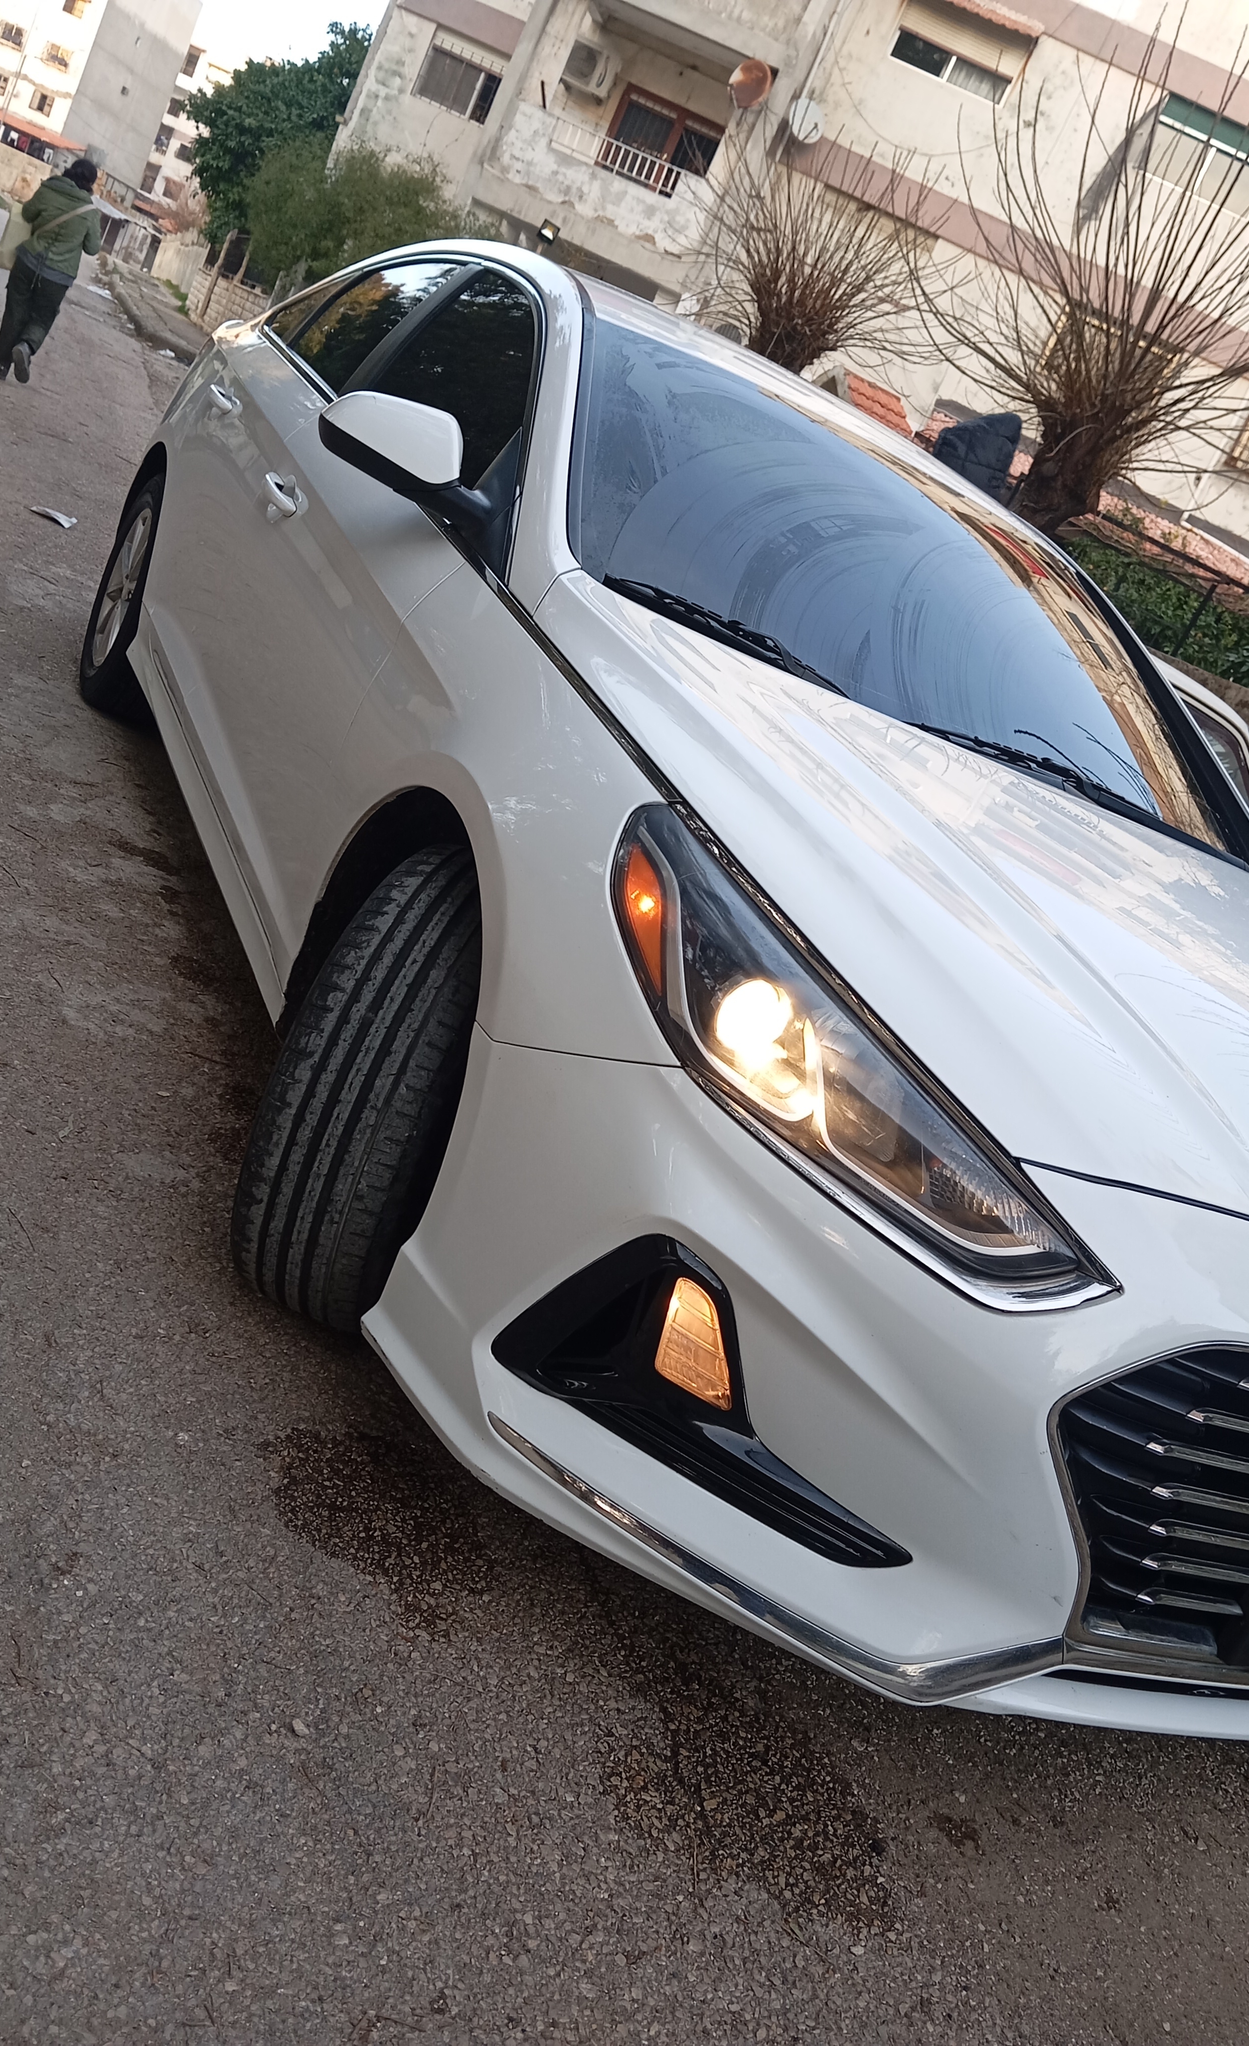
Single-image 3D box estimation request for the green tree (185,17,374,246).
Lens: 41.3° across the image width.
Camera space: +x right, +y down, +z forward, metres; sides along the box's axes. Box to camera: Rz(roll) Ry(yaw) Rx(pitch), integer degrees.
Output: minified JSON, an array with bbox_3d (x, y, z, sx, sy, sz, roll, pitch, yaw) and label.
[{"bbox_3d":[-6.324,-16.277,31.000,4.300,5.000,4.000,24,10,0],"label":"green tree"}]

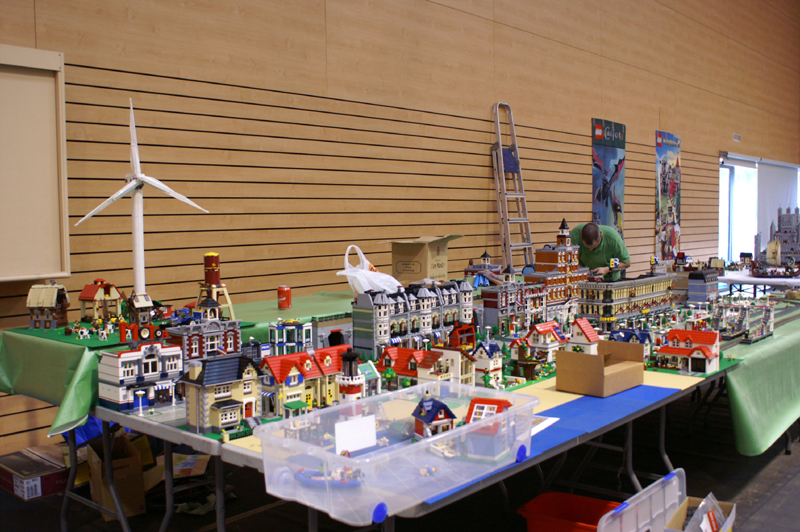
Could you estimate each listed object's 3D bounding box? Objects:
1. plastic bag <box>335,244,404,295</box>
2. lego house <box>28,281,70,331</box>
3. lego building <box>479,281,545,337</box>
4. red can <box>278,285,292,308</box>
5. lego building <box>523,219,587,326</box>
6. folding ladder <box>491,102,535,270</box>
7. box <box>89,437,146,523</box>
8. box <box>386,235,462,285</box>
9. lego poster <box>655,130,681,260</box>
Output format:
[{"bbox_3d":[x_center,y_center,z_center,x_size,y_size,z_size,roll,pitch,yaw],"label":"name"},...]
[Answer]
[{"bbox_3d":[-0.166,0.036,4.402,0.360,0.290,0.250,-1,4,0],"label":"plastic bag"},{"bbox_3d":[-1.478,0.161,3.369,0.128,0.196,0.130,-1,4,0],"label":"lego house"},{"bbox_3d":[0.661,0.220,4.655,0.180,0.300,0.503,3,5,42],"label":"lego building"},{"bbox_3d":[-0.576,0.150,3.996,0.066,0.118,0.066,-1,4,0],"label":"red can"},{"bbox_3d":[0.987,0.022,5.024,0.210,0.640,0.503,3,5,42],"label":"lego building"},{"bbox_3d":[1.030,-0.243,7.056,0.140,2.400,0.470,-7,-1,42],"label":"folding ladder"},{"bbox_3d":[-1.388,1.040,3.899,0.185,0.285,0.310,-3,4,-33],"label":"box"},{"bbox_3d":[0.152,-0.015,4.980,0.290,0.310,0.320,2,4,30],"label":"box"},{"bbox_3d":[3.313,-0.830,9.865,0.020,1.600,0.750,3,5,42],"label":"lego poster"}]

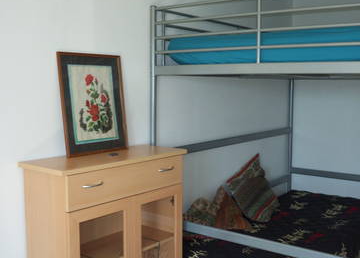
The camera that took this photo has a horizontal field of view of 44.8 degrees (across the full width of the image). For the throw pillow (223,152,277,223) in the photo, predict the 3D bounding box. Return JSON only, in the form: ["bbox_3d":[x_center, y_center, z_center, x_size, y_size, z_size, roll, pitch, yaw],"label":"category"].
[{"bbox_3d":[0.563,0.456,3.330,0.370,0.400,0.125,-34,-3,-40],"label":"throw pillow"}]

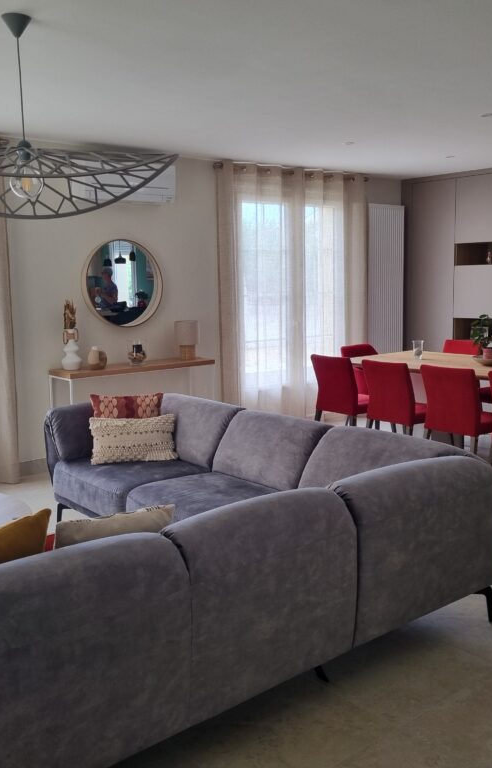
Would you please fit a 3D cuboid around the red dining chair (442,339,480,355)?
[{"bbox_3d":[1.838,0.054,7.042,0.600,0.860,0.440,-7,10,-39],"label":"red dining chair"}]

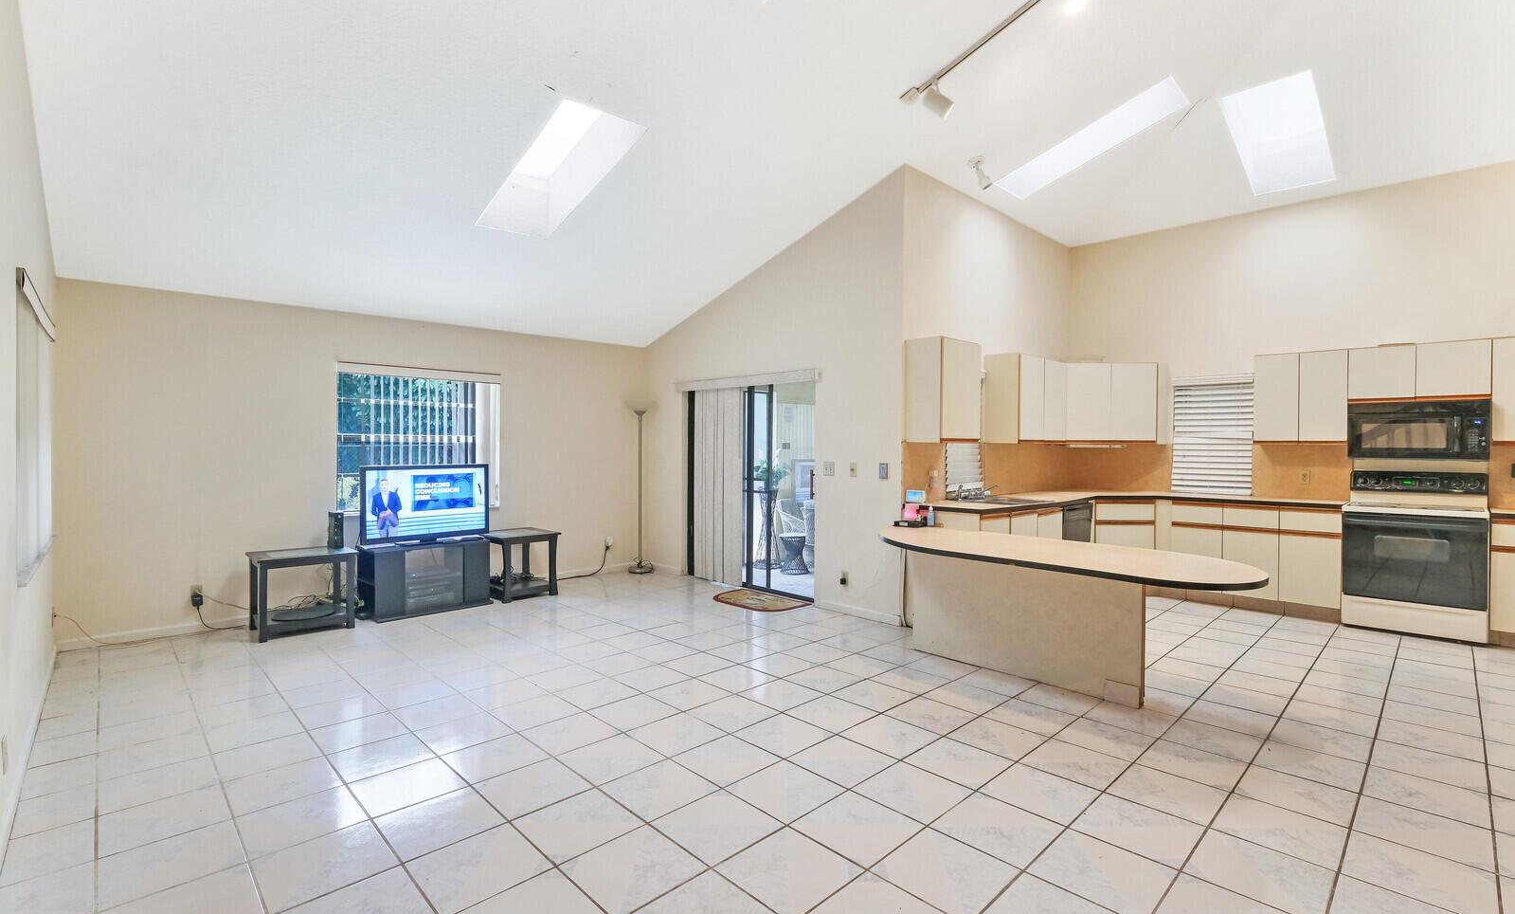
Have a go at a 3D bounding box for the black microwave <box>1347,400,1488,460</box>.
[{"bbox_3d":[5.144,-0.213,4.944,0.750,0.450,0.375,1,1,44],"label":"black microwave"}]

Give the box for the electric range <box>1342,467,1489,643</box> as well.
[{"bbox_3d":[5.083,0.732,4.901,0.638,1.180,0.756,-1,1,-44],"label":"electric range"}]

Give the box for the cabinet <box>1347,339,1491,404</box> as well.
[{"bbox_3d":[5.153,-0.651,4.949,0.755,0.420,0.335,1,1,44],"label":"cabinet"}]

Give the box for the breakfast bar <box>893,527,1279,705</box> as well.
[{"bbox_3d":[1.728,0.949,3.897,2.250,0.760,1.080,1,1,44],"label":"breakfast bar"}]

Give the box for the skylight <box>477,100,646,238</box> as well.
[{"bbox_3d":[-1.358,-1.907,4.224,0.526,0.150,1.287,-1,-18,-42],"label":"skylight"}]

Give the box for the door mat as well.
[{"bbox_3d":[-0.007,1.281,5.647,0.478,0.015,0.823,-1,1,-44],"label":"door mat"}]

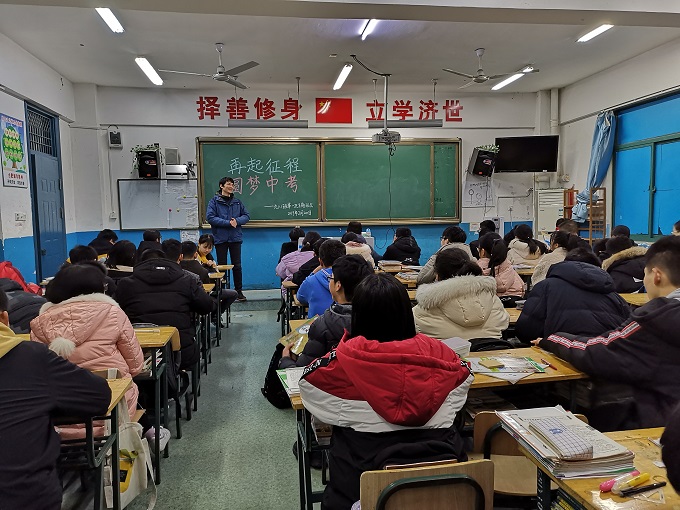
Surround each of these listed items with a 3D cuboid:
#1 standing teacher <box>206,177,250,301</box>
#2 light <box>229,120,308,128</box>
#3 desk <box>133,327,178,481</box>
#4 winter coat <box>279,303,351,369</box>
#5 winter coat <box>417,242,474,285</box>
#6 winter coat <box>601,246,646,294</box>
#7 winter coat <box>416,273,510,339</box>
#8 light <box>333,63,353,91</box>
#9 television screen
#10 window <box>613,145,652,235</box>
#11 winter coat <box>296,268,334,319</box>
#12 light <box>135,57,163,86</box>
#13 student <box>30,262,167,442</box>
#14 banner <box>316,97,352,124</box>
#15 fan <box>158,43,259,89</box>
[{"bbox_3d":[-1.575,-0.226,7.542,0.600,1.750,0.380,-4,5,-37],"label":"standing teacher"},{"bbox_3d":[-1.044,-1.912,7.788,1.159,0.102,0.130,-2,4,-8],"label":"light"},{"bbox_3d":[-1.207,0.810,2.860,0.600,0.735,0.446,-2,5,-8],"label":"desk"},{"bbox_3d":[-0.007,0.472,2.514,0.540,0.550,0.460,-3,5,-26],"label":"winter coat"},{"bbox_3d":[0.933,0.235,4.607,0.560,0.670,0.450,-2,5,-18],"label":"winter coat"},{"bbox_3d":[2.274,0.256,4.190,0.540,0.660,0.450,-2,5,-13],"label":"winter coat"},{"bbox_3d":[0.578,0.382,2.573,0.490,0.620,0.420,-2,4,-8],"label":"winter coat"},{"bbox_3d":[0.041,-2.535,7.597,0.140,0.080,1.280,-1,4,-7],"label":"light"},{"bbox_3d":[3.006,-1.617,8.536,1.000,0.580,0.070,-1,12,2],"label":"television screen"},{"bbox_3d":[3.880,-0.867,7.022,0.060,1.180,0.720,-2,5,-8],"label":"window"},{"bbox_3d":[-0.049,0.384,3.707,0.500,0.620,0.420,-2,4,-13],"label":"winter coat"},{"bbox_3d":[-2.554,-2.466,7.166,0.140,0.080,1.280,-1,4,-7],"label":"light"},{"bbox_3d":[-1.131,0.603,2.501,0.480,1.140,0.850,-1,4,-5],"label":"student"},{"bbox_3d":[-0.079,-2.345,8.575,0.590,0.400,0.020,-1,4,-7],"label":"banner"},{"bbox_3d":[-1.446,-2.255,6.181,1.220,0.420,1.200,-1,4,-7],"label":"fan"}]

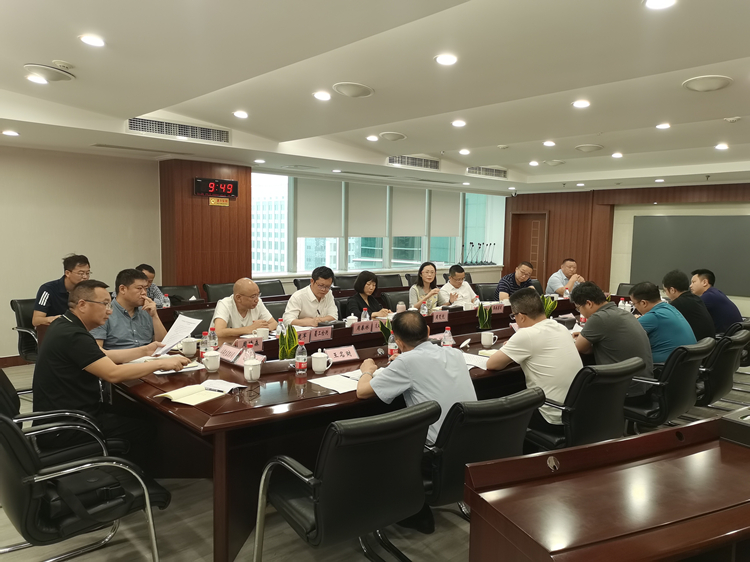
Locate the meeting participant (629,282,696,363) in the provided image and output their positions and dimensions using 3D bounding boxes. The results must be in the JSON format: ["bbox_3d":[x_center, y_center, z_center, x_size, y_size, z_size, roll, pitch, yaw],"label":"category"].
[{"bbox_3d":[2.104,0.616,4.729,0.580,1.230,0.880,-3,6,-40],"label":"meeting participant"}]

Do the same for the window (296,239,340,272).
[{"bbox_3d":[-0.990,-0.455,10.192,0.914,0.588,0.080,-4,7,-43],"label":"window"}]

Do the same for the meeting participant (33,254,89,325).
[{"bbox_3d":[-2.807,0.431,5.430,0.860,1.320,0.580,4,6,29],"label":"meeting participant"}]

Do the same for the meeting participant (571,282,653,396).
[{"bbox_3d":[1.584,0.636,4.123,0.550,1.225,0.770,-4,6,-43],"label":"meeting participant"}]

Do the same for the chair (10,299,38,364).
[{"bbox_3d":[-2.929,0.621,5.489,0.650,0.880,0.600,3,5,27],"label":"chair"}]

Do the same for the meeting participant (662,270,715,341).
[{"bbox_3d":[2.638,0.538,5.188,0.520,1.260,0.760,-4,6,-42],"label":"meeting participant"}]

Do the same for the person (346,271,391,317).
[{"bbox_3d":[-0.090,0.502,5.813,0.780,1.200,0.500,6,7,44],"label":"person"}]

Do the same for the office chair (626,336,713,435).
[{"bbox_3d":[1.866,0.832,3.983,0.570,0.920,0.620,-3,6,-38],"label":"office chair"}]

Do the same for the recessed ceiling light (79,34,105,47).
[{"bbox_3d":[-1.702,-1.452,3.517,0.135,0.040,0.135,2,2,-43],"label":"recessed ceiling light"}]

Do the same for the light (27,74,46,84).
[{"bbox_3d":[-2.590,-1.546,4.481,0.135,0.040,0.135,2,2,-43],"label":"light"}]

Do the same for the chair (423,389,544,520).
[{"bbox_3d":[0.367,0.916,2.720,0.570,0.920,0.620,-2,6,-34],"label":"chair"}]

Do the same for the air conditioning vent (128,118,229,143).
[{"bbox_3d":[-1.961,-1.530,5.970,1.120,0.165,0.050,-4,6,-42],"label":"air conditioning vent"}]

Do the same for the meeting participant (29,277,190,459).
[{"bbox_3d":[-1.492,0.631,3.259,0.780,1.280,0.580,-4,6,-43],"label":"meeting participant"}]

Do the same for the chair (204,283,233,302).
[{"bbox_3d":[-1.818,0.486,7.265,0.640,0.900,0.600,5,6,41],"label":"chair"}]

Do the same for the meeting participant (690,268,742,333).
[{"bbox_3d":[3.402,0.500,6.089,0.580,1.270,0.880,-4,7,-43],"label":"meeting participant"}]

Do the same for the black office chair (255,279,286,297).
[{"bbox_3d":[-1.176,0.470,7.621,0.620,0.920,0.570,4,6,34],"label":"black office chair"}]

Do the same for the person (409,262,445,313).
[{"bbox_3d":[0.578,0.412,6.508,0.500,1.230,0.750,-3,6,-37],"label":"person"}]

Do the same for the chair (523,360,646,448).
[{"bbox_3d":[1.106,0.854,3.405,0.600,0.890,0.650,-3,6,-38],"label":"chair"}]

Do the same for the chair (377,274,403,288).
[{"bbox_3d":[0.436,0.358,9.222,0.600,0.880,0.650,-4,6,-42],"label":"chair"}]

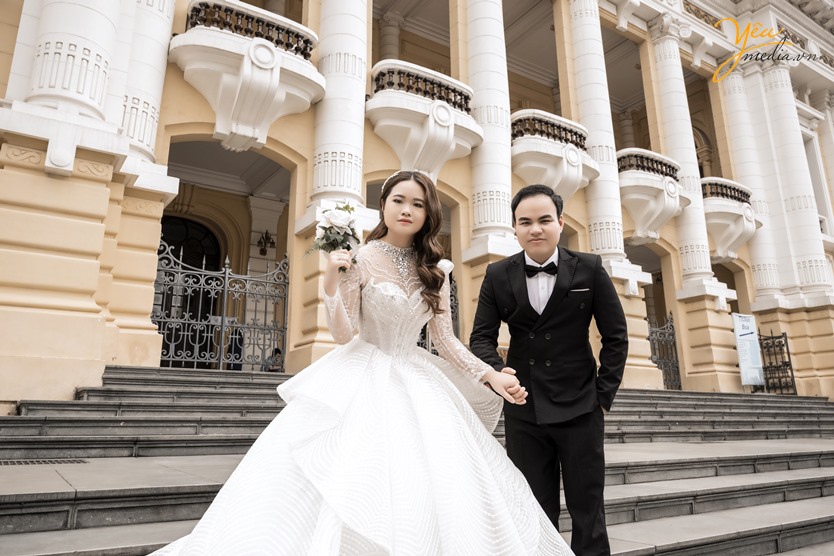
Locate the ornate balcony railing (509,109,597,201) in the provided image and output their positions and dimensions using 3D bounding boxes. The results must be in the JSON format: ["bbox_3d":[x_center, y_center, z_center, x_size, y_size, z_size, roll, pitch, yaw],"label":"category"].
[{"bbox_3d":[3.205,-2.491,12.724,2.588,2.208,1.000,8,-17,-29],"label":"ornate balcony railing"}]

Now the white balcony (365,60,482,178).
[{"bbox_3d":[0.227,-2.929,11.038,2.588,2.208,1.000,8,-17,-29],"label":"white balcony"}]

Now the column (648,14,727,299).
[{"bbox_3d":[7.601,-3.673,15.857,1.173,8.763,1.035,8,-17,-29],"label":"column"}]

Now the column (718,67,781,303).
[{"bbox_3d":[10.638,-3.226,17.577,1.173,8.763,1.035,8,-17,-29],"label":"column"}]

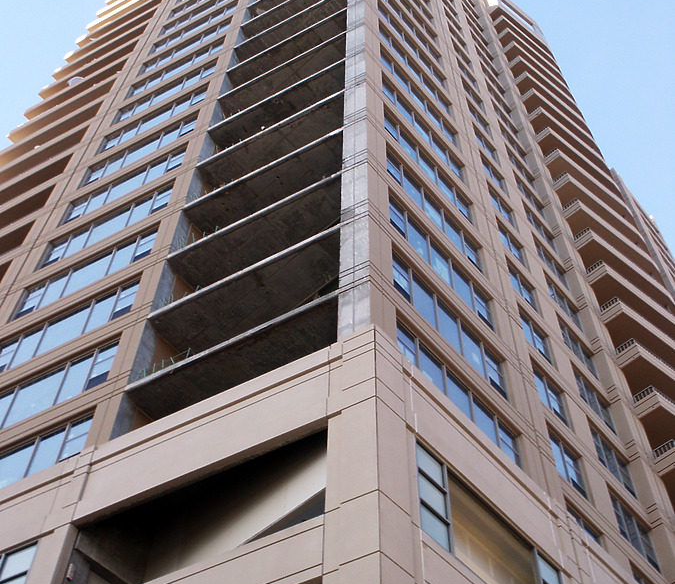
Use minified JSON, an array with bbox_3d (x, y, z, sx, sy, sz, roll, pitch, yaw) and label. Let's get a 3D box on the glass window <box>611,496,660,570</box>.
[{"bbox_3d":[8.319,6.801,29.208,0.200,1.900,2.400,-36,-66,21],"label":"glass window"}]

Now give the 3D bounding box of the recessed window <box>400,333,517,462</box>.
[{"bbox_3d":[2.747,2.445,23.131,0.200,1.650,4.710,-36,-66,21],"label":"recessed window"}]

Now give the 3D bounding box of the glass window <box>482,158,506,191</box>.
[{"bbox_3d":[6.469,-4.858,43.523,0.200,1.750,1.800,-36,-66,21],"label":"glass window"}]

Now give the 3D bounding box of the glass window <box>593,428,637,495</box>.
[{"bbox_3d":[8.380,5.221,31.816,0.200,1.900,2.420,-36,-66,21],"label":"glass window"}]

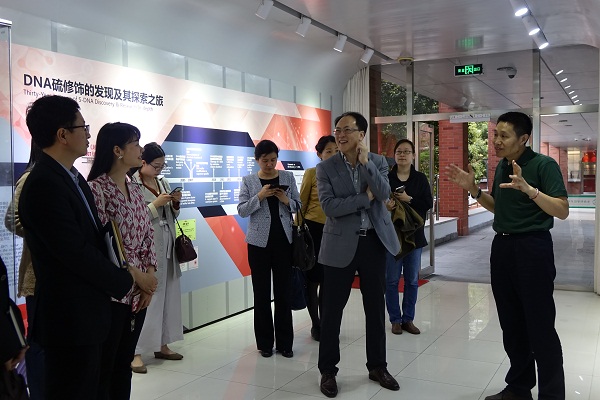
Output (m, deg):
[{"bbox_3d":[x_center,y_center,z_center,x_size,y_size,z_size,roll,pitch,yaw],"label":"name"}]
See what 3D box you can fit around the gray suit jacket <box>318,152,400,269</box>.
[{"bbox_3d":[0.378,0.068,3.880,0.540,0.740,0.380,-1,2,-7],"label":"gray suit jacket"}]

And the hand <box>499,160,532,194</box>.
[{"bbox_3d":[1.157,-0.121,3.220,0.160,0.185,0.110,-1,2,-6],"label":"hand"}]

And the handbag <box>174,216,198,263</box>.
[{"bbox_3d":[-0.889,0.311,4.660,0.180,0.350,0.130,-2,2,-21],"label":"handbag"}]

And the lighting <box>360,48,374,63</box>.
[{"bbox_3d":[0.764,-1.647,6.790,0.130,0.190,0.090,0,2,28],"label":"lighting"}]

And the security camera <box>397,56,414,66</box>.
[{"bbox_3d":[1.350,-1.773,7.680,0.210,0.115,0.210,1,3,28],"label":"security camera"}]

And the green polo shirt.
[{"bbox_3d":[1.310,-0.055,3.470,0.300,0.535,0.470,-2,2,-23],"label":"green polo shirt"}]

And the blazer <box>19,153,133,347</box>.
[{"bbox_3d":[-0.905,0.200,2.440,0.440,0.740,0.490,0,2,3],"label":"blazer"}]

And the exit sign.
[{"bbox_3d":[2.126,-1.634,7.570,0.340,0.135,0.030,1,3,28],"label":"exit sign"}]

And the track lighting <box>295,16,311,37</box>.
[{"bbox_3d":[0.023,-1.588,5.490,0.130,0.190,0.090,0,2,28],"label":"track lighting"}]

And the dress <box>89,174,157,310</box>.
[{"bbox_3d":[-0.893,0.210,2.970,0.280,0.640,0.410,1,3,33],"label":"dress"}]

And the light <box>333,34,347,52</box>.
[{"bbox_3d":[0.411,-1.628,6.240,0.100,0.170,0.100,25,14,25],"label":"light"}]

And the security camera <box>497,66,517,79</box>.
[{"bbox_3d":[2.874,-1.774,8.350,0.250,0.165,0.190,0,2,28],"label":"security camera"}]

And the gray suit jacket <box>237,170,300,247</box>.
[{"bbox_3d":[-0.245,0.066,4.670,0.500,0.580,0.360,-1,2,-10],"label":"gray suit jacket"}]

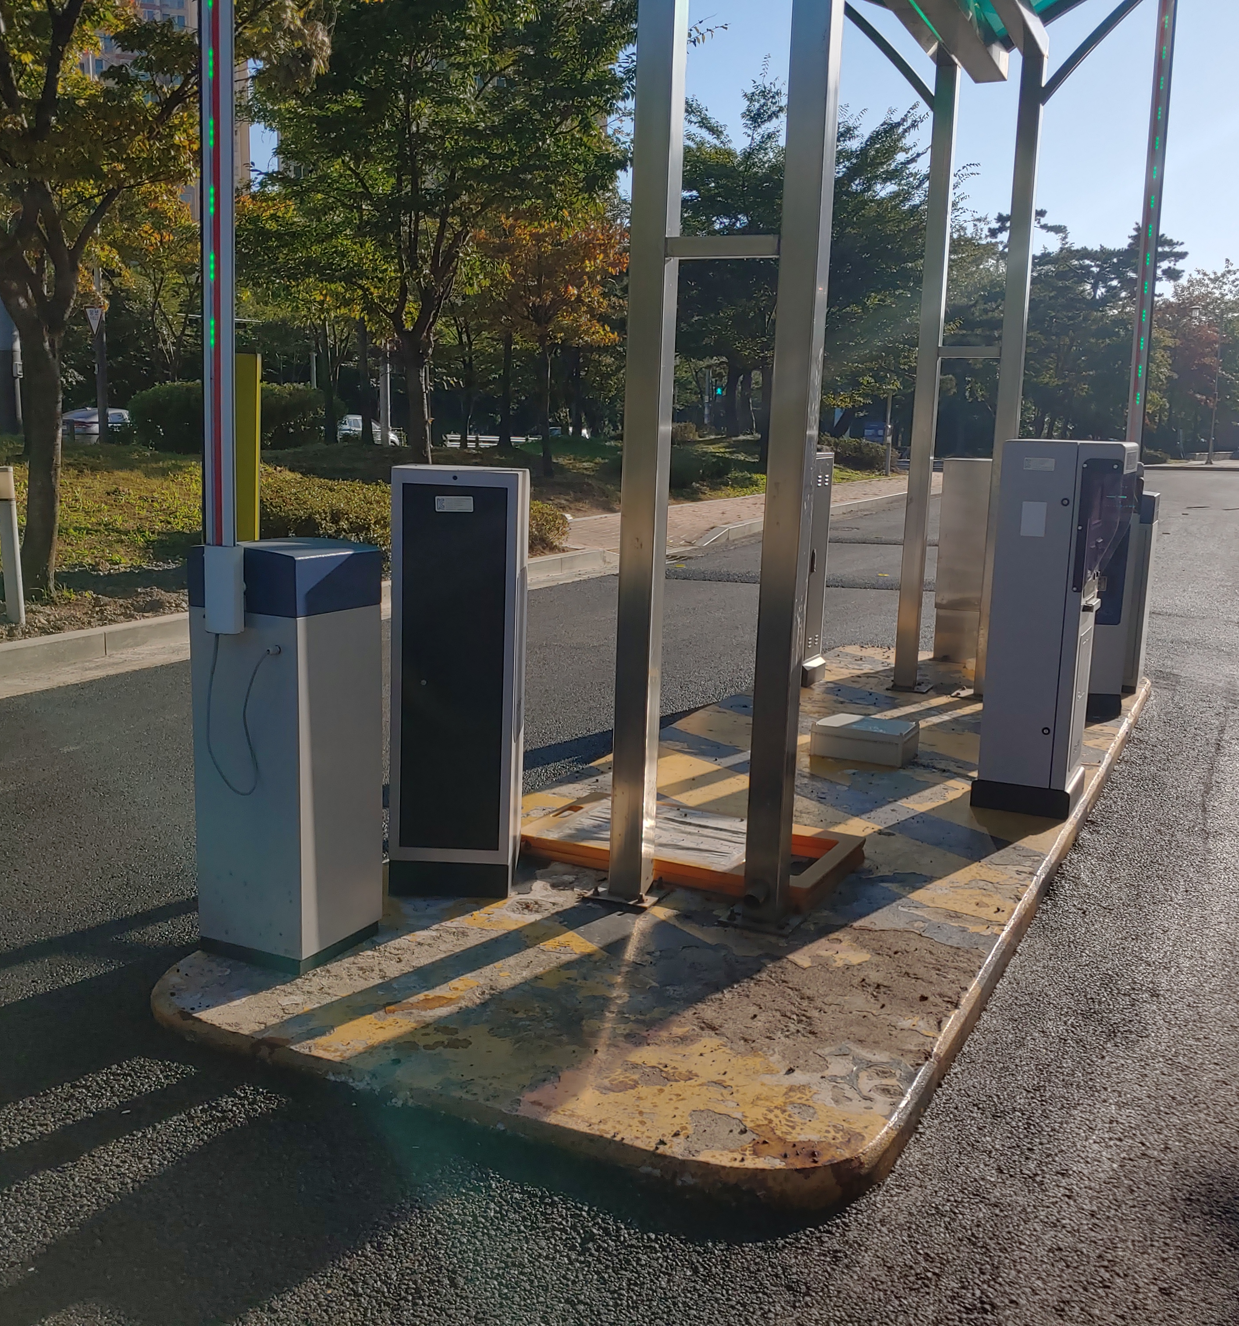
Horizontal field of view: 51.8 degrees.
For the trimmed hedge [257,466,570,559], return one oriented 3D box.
[{"bbox_3d":[-2.067,-1.218,11.180,1.550,0.680,3.613,8,13,27],"label":"trimmed hedge"}]

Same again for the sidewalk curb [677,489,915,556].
[{"bbox_3d":[2.858,-2.074,18.216,0.220,0.170,10.627,7,13,25],"label":"sidewalk curb"}]

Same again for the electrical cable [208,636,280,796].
[{"bbox_3d":[-0.937,0.135,3.184,0.233,0.410,0.060,7,13,23],"label":"electrical cable"}]

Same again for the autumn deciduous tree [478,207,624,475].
[{"bbox_3d":[-1.178,-5.581,22.000,2.500,4.500,2.500,2,10,-2],"label":"autumn deciduous tree"}]

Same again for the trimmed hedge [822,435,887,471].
[{"bbox_3d":[4.557,-4.097,25.000,1.400,0.720,1.100,7,11,25],"label":"trimmed hedge"}]

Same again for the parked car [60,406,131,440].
[{"bbox_3d":[-17.549,-8.276,45.000,1.830,1.470,4.600,8,13,27],"label":"parked car"}]

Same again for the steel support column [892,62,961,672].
[{"bbox_3d":[1.686,-1.515,6.962,0.105,3.350,0.105,6,11,24],"label":"steel support column"}]

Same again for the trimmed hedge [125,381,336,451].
[{"bbox_3d":[-8.222,-5.214,27.000,4.100,1.450,1.600,1,10,-5],"label":"trimmed hedge"}]

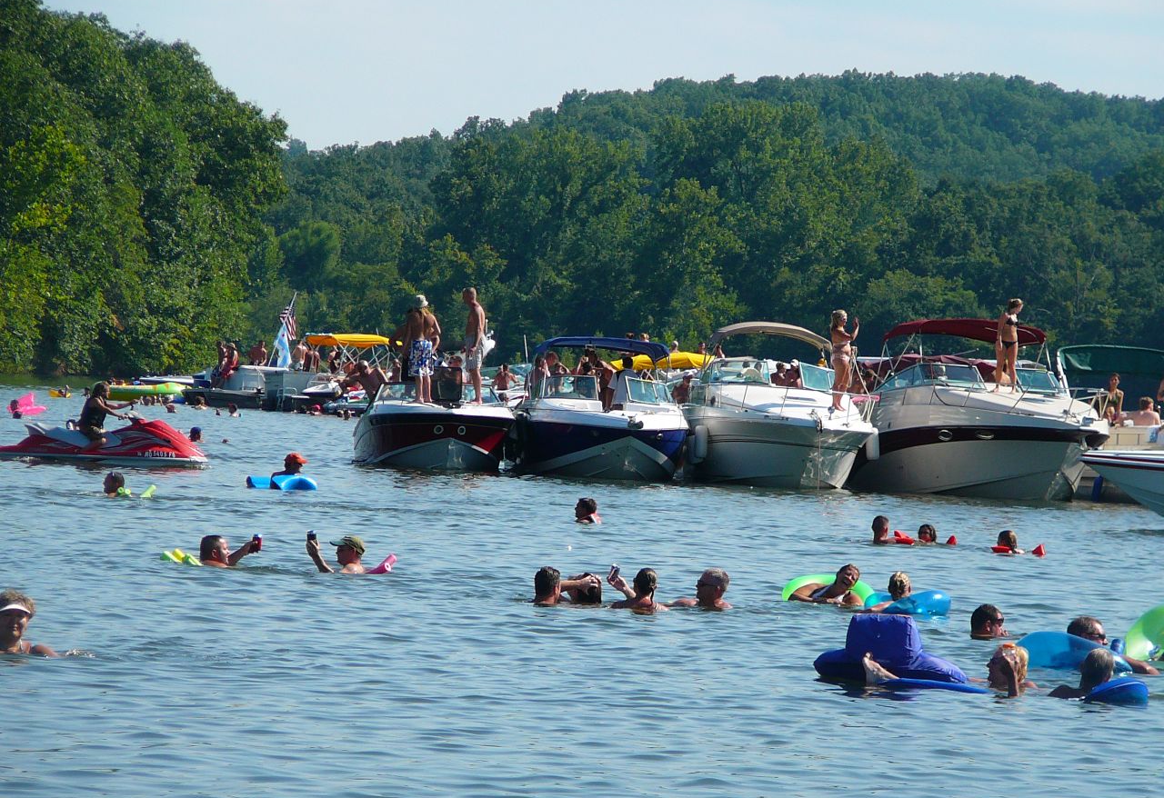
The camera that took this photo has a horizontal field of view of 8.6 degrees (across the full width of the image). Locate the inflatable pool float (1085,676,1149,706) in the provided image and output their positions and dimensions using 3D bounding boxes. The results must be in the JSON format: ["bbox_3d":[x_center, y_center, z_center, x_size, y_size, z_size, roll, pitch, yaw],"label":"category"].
[{"bbox_3d":[3.082,1.690,44.500,0.400,0.190,0.450,3,0,0],"label":"inflatable pool float"}]

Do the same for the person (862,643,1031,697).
[{"bbox_3d":[2.134,1.602,45.000,1.050,0.380,0.480,3,0,-3],"label":"person"}]

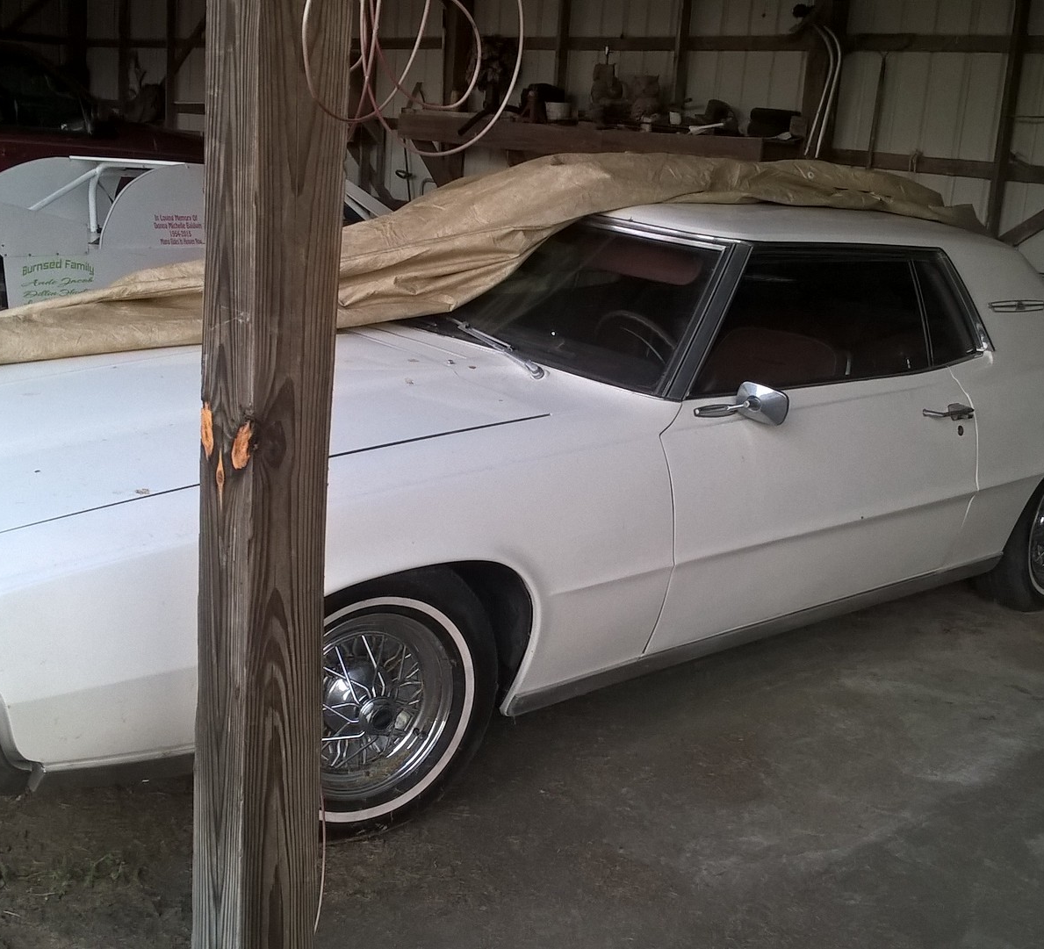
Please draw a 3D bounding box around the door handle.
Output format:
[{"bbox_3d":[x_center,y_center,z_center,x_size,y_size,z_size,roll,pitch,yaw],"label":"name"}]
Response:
[{"bbox_3d":[1.218,-0.180,3.811,0.220,0.040,0.048,-8,19,-40],"label":"door handle"}]

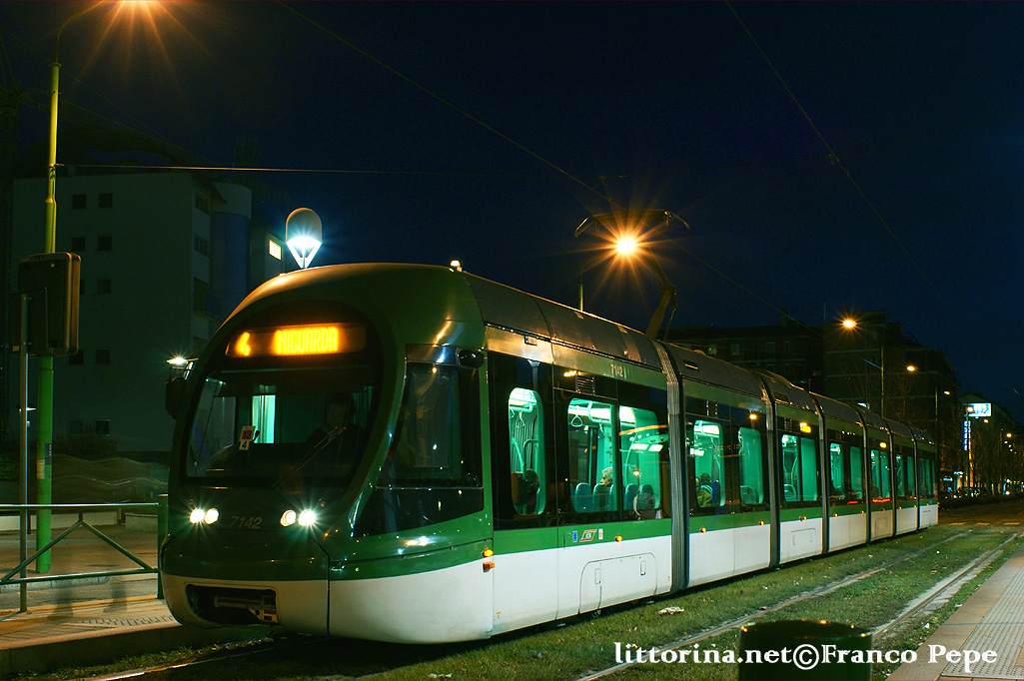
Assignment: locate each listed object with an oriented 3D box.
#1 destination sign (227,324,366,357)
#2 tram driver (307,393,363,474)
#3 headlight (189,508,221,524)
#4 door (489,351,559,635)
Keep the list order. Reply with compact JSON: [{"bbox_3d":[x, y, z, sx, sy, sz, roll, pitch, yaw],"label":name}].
[{"bbox_3d":[-1.746,0.008,9.573,1.300,0.230,0.100,-3,-8,25],"label":"destination sign"},{"bbox_3d":[-1.524,1.100,9.768,0.550,1.300,0.750,-3,-8,25],"label":"tram driver"},{"bbox_3d":[-2.348,1.347,9.161,0.280,0.130,0.100,-4,-8,31],"label":"headlight"},{"bbox_3d":[0.092,1.339,10.559,0.100,2.340,1.360,-3,-8,25],"label":"door"}]

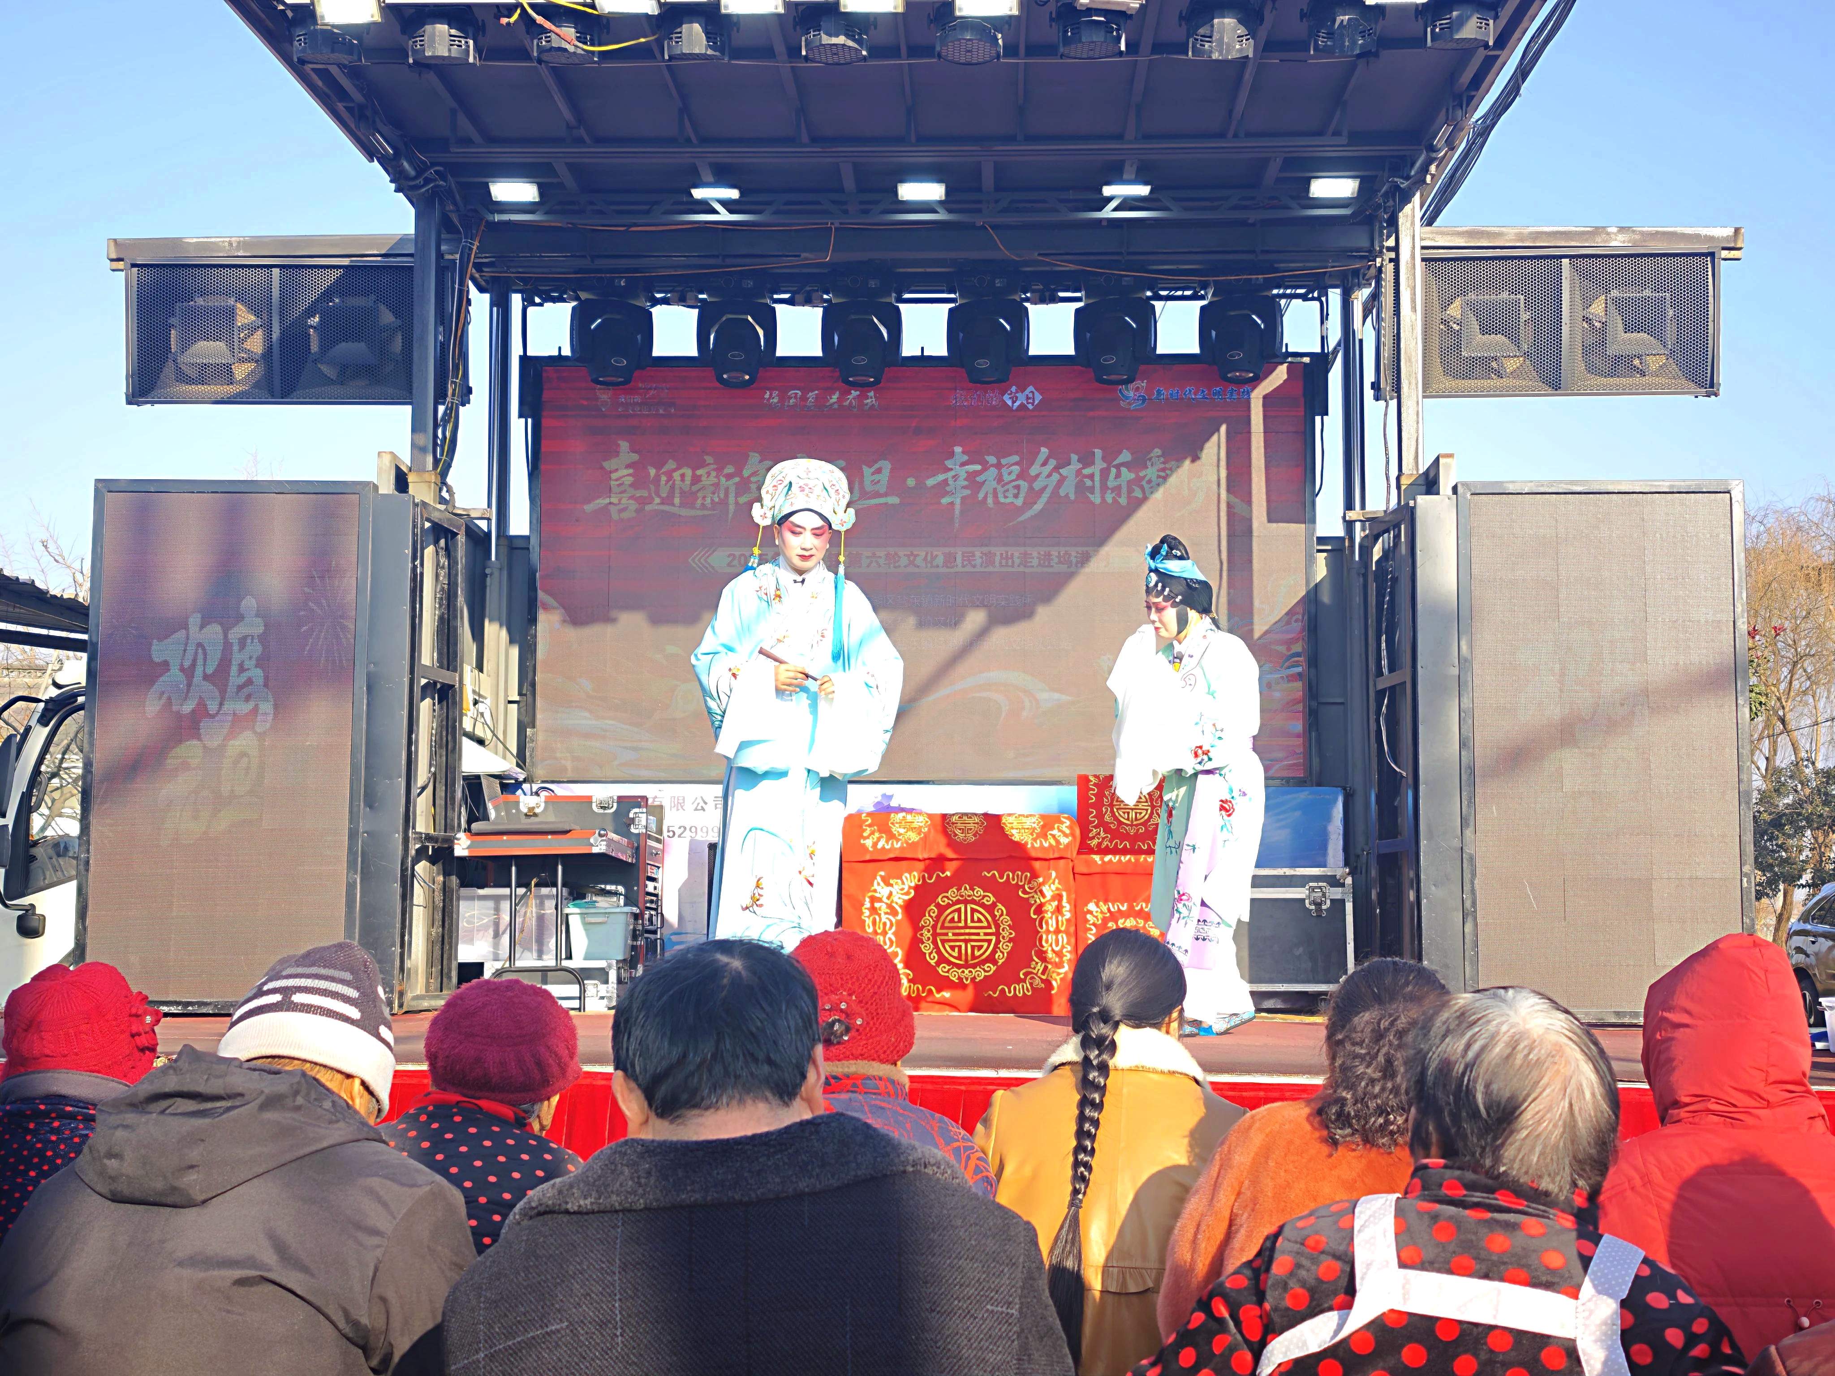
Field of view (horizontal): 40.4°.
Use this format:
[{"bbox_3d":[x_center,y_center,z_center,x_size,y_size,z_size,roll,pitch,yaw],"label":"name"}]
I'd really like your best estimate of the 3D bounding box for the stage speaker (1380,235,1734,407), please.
[{"bbox_3d":[2.509,-1.462,9.950,1.390,0.640,0.420,1,1,3],"label":"stage speaker"}]

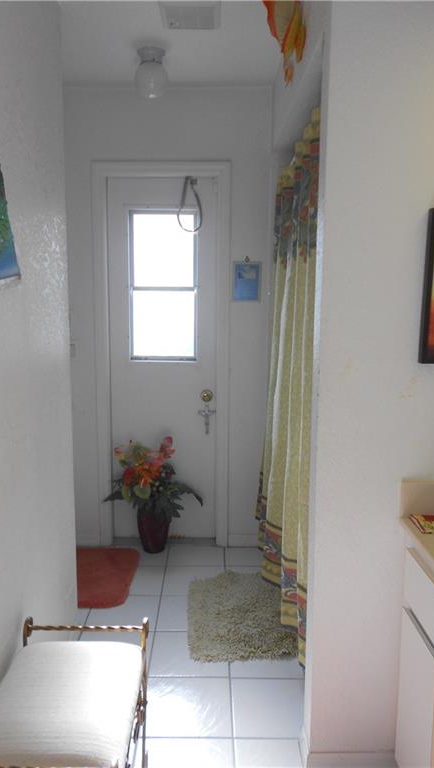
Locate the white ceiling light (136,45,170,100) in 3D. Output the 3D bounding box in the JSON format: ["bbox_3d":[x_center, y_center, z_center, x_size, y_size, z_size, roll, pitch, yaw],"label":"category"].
[{"bbox_3d":[-0.290,-1.376,2.561,0.147,0.197,0.147,0,7,0],"label":"white ceiling light"}]

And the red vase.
[{"bbox_3d":[-0.354,0.805,3.231,0.172,0.246,0.172,0,7,0],"label":"red vase"}]

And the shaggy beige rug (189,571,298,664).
[{"bbox_3d":[0.123,1.002,2.547,0.490,0.036,0.678,0,7,0],"label":"shaggy beige rug"}]

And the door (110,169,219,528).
[{"bbox_3d":[-0.297,-0.107,3.218,0.591,2.010,0.045,0,7,0],"label":"door"}]

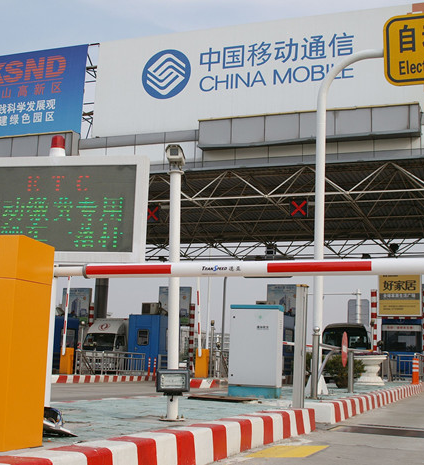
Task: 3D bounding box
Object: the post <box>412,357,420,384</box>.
[{"bbox_3d":[6.077,4.134,20.818,0.190,0.766,0.190,-1,-11,21],"label":"post"}]

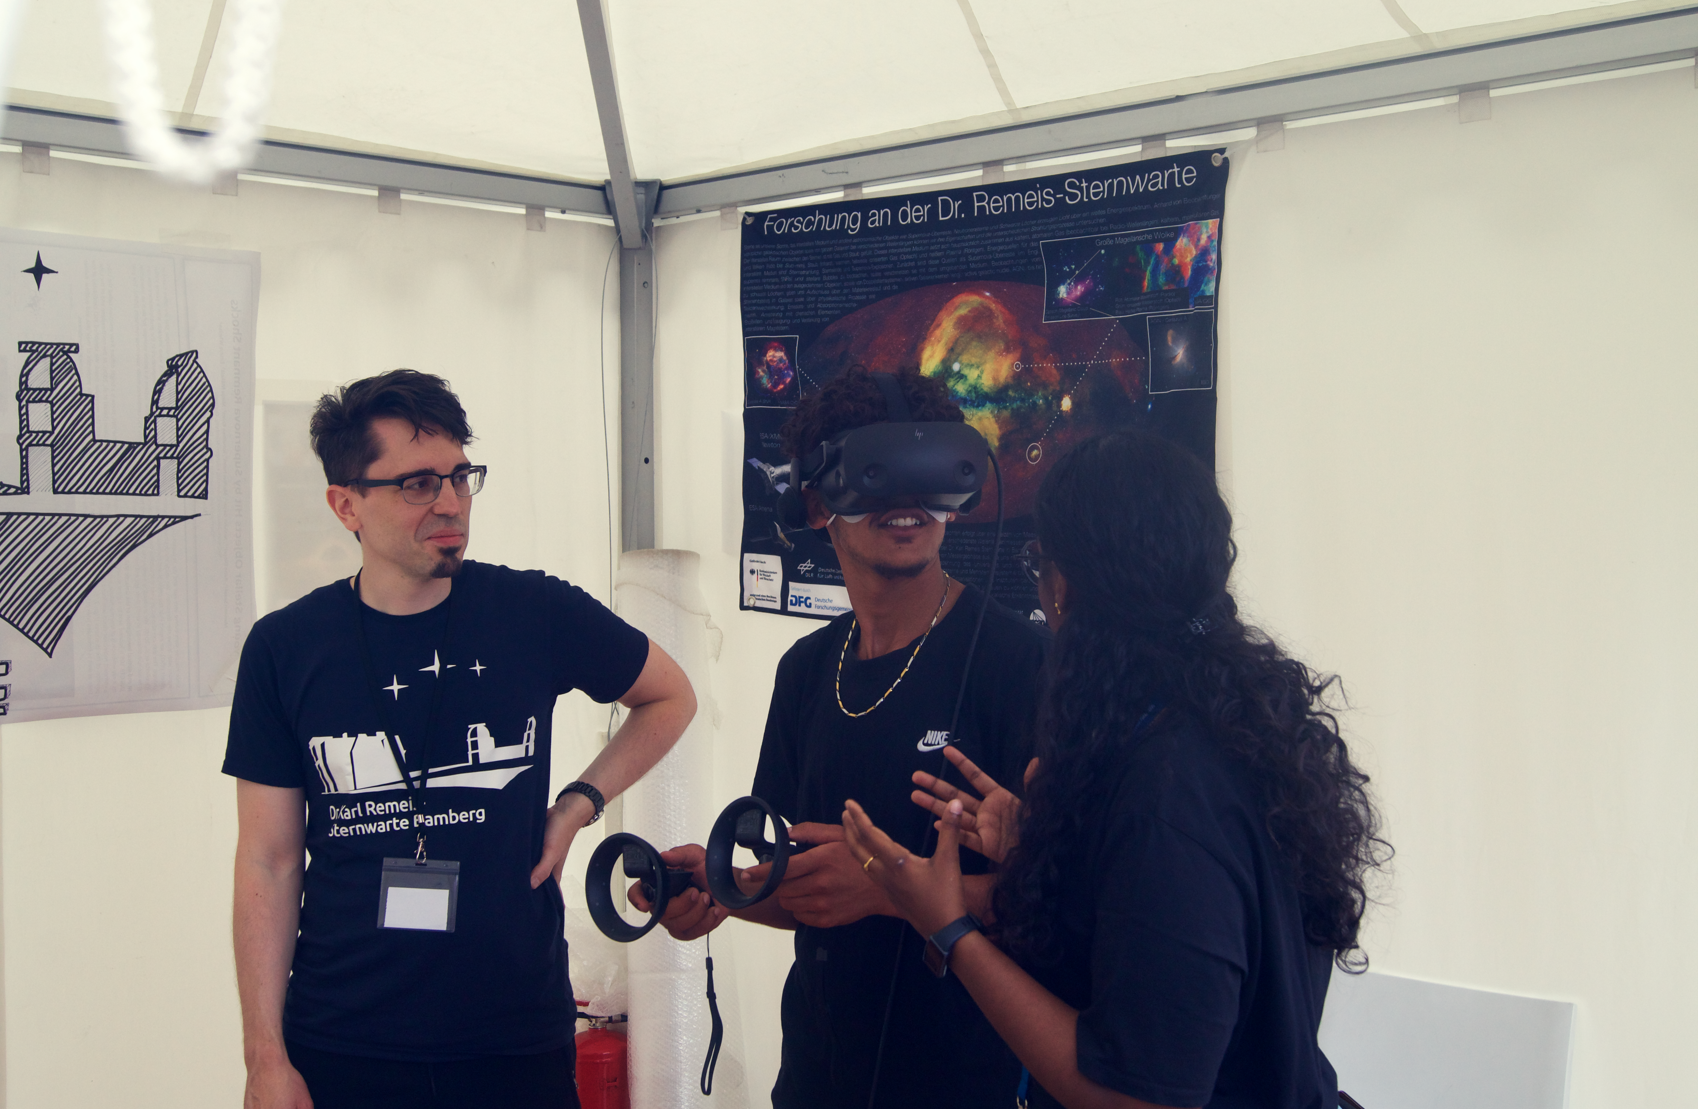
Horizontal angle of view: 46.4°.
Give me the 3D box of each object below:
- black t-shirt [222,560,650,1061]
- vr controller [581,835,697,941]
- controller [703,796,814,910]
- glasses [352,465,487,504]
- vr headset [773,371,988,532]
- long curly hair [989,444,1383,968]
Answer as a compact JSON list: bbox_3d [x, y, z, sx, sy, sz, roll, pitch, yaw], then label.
[{"bbox_3d":[-0.541,0.325,2.590,0.540,0.650,0.300,0,2,-12],"label":"black t-shirt"},{"bbox_3d":[-0.195,0.333,1.970,0.125,0.113,0.107,0,-4,-41],"label":"vr controller"},{"bbox_3d":[-0.079,0.301,1.980,0.125,0.113,0.107,2,-8,-39],"label":"controller"},{"bbox_3d":[-0.570,-0.090,2.570,0.145,0.042,0.142,0,10,38],"label":"glasses"},{"bbox_3d":[0.042,-0.117,2.290,0.195,0.190,0.270,-1,2,-15],"label":"vr headset"},{"bbox_3d":[0.325,0.144,1.900,0.310,0.510,0.290,2,3,42],"label":"long curly hair"}]

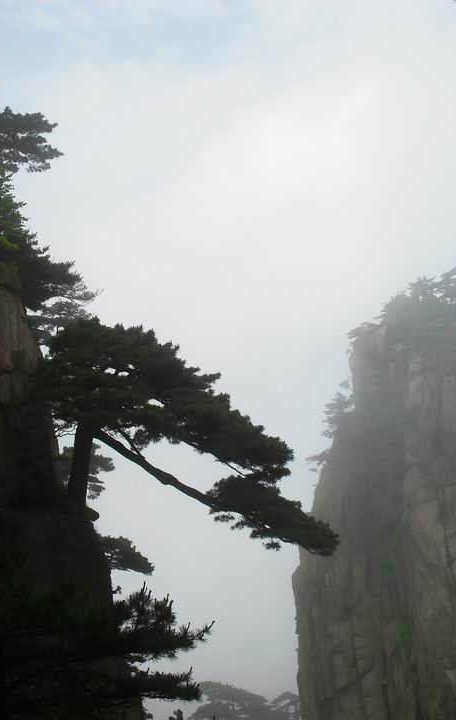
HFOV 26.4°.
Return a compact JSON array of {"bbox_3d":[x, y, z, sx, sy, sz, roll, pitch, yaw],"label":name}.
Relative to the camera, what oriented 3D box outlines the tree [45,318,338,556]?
[{"bbox_3d":[-0.715,1.498,19.000,5.700,4.500,3.600,0,-5,0],"label":"tree"}]

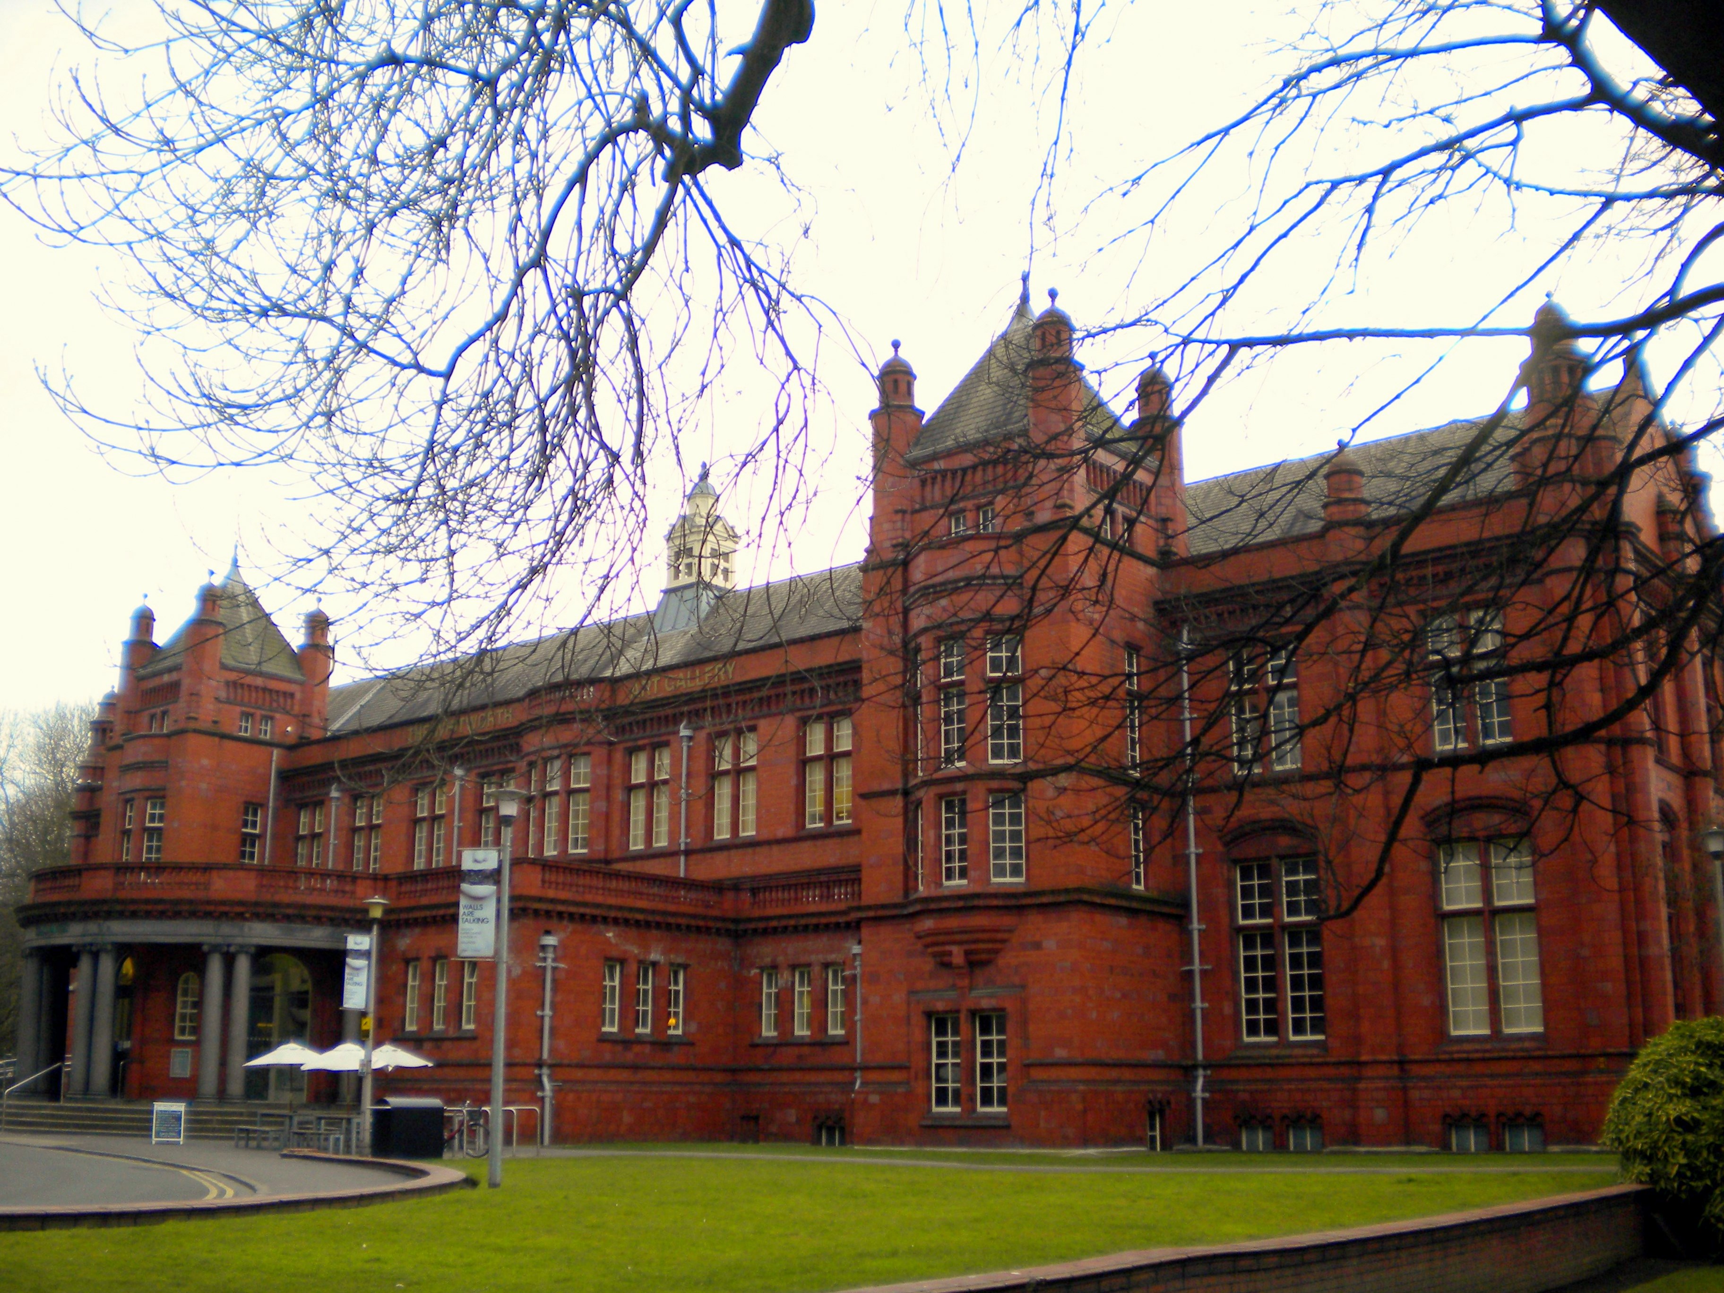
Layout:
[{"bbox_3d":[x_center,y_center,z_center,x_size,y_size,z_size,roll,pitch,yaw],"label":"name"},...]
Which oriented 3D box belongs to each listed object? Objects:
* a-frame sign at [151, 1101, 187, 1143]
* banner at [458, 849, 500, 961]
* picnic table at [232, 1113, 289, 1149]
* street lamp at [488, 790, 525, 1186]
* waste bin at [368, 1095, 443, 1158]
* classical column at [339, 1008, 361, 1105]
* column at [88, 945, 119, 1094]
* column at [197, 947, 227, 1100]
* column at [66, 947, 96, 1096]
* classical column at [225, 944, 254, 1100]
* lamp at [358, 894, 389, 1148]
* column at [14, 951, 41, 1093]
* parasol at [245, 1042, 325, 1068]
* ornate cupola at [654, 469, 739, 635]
[{"bbox_3d":[-15.193,10.465,38.285,0.680,0.881,0.480,3,-14,-11],"label":"a-frame sign"},{"bbox_3d":[-5.818,3.913,26.512,0.660,1.720,0.050,-3,-14,13],"label":"banner"},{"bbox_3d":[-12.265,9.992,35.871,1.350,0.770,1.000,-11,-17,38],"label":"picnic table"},{"bbox_3d":[-4.826,4.518,23.526,0.530,5.322,0.530,0,-14,0],"label":"street lamp"},{"bbox_3d":[-8.712,9.211,33.412,1.150,1.120,0.680,12,-18,-40],"label":"waste bin"},{"bbox_3d":[-13.490,10.086,46.125,0.560,3.920,0.560,-12,-18,41],"label":"classical column"},{"bbox_3d":[-19.424,9.617,44.612,0.560,3.920,0.560,-4,-14,18],"label":"column"},{"bbox_3d":[-16.555,9.597,44.361,0.560,3.920,0.560,3,-14,-11],"label":"column"},{"bbox_3d":[-18.903,9.083,42.216,0.530,3.541,0.530,-8,-16,30],"label":"column"},{"bbox_3d":[-14.768,8.942,41.416,0.530,3.535,0.530,-4,-14,17],"label":"classical column"},{"bbox_3d":[-9.875,7.620,35.305,0.530,5.146,0.530,0,-14,0],"label":"lamp"},{"bbox_3d":[-22.490,10.128,46.983,0.560,3.920,0.560,8,-16,-29],"label":"column"},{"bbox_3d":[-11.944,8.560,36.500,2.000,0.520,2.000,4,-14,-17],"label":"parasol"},{"bbox_3d":[-6.322,-3.752,66.519,2.450,6.633,2.500,-11,-17,38],"label":"ornate cupola"}]

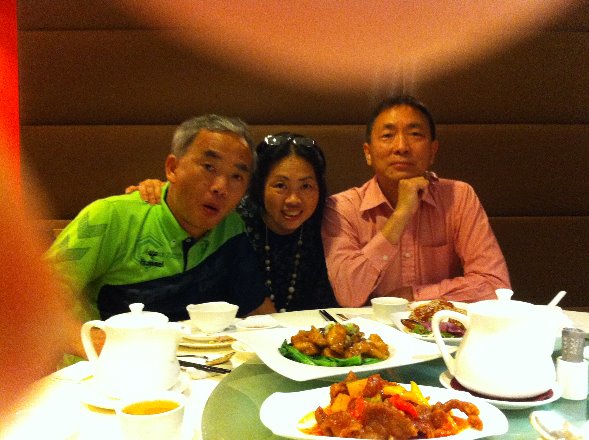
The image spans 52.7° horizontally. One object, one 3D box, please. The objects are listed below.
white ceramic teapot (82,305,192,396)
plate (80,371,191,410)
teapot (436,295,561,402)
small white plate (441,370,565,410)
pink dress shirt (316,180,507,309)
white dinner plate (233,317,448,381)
[{"bbox_3d":[-0.230,0.183,0.869,0.182,0.126,0.124,-2,4,-28],"label":"white ceramic teapot"},{"bbox_3d":[-0.225,0.243,0.844,0.152,0.022,0.152,0,3,0],"label":"plate"},{"bbox_3d":[0.264,0.149,0.755,0.182,0.126,0.124,0,3,-2],"label":"teapot"},{"bbox_3d":[0.252,0.210,0.742,0.146,0.021,0.146,0,3,0],"label":"small white plate"},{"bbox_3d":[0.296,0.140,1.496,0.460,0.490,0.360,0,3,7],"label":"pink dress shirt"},{"bbox_3d":[0.065,0.196,0.886,0.253,0.034,0.253,-2,4,-30],"label":"white dinner plate"}]

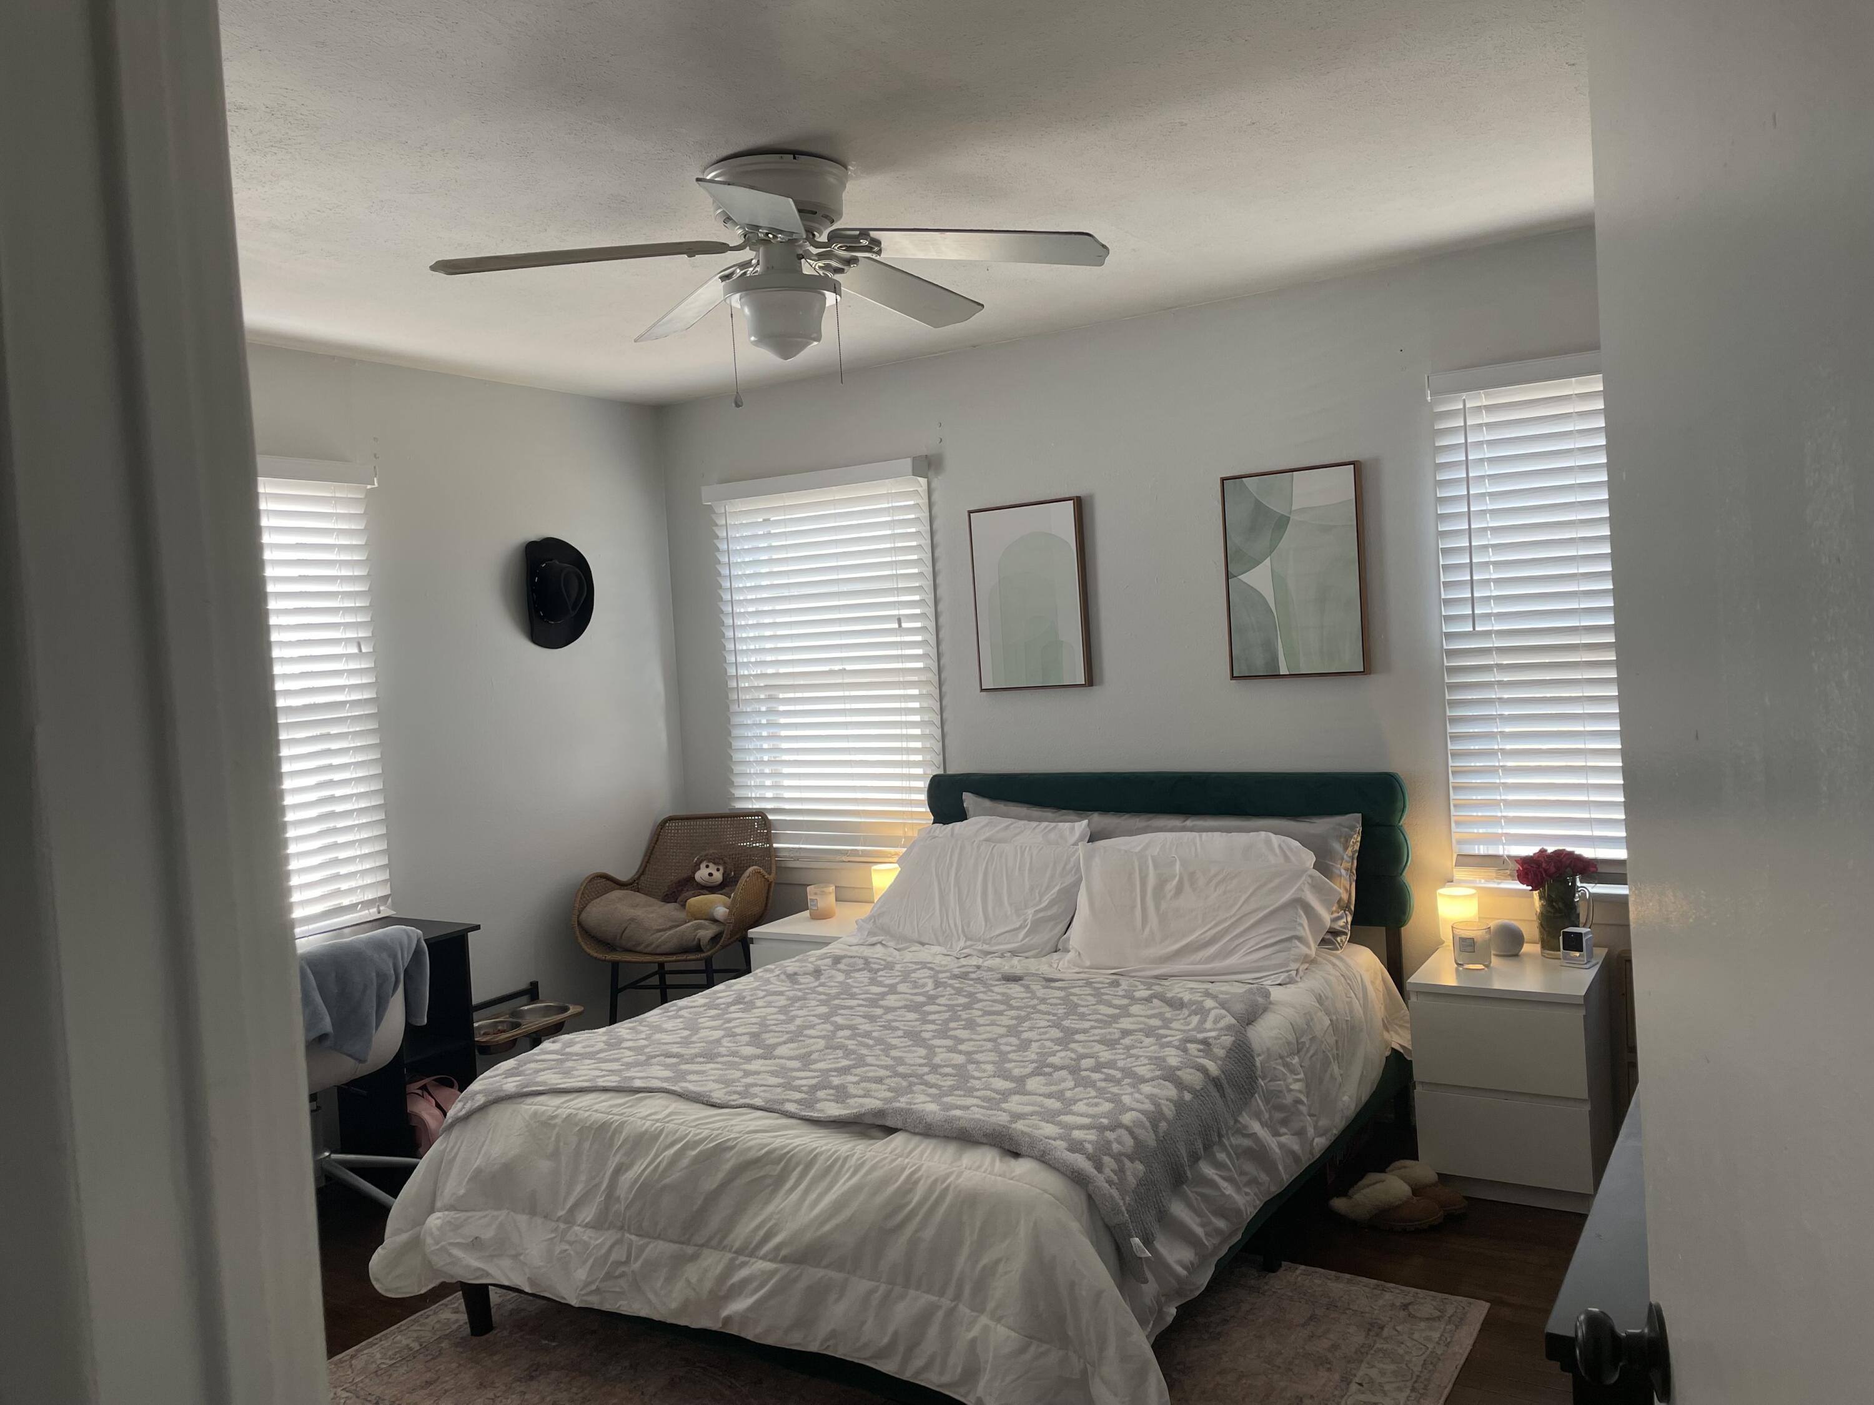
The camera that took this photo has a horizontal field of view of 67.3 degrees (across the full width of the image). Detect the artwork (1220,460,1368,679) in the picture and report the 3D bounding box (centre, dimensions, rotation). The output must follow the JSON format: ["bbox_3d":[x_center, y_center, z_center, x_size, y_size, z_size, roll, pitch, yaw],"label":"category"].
[{"bbox_3d":[1.049,-0.377,4.142,0.405,0.608,0.035,-2,3,32],"label":"artwork"}]

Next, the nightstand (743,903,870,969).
[{"bbox_3d":[-0.314,1.012,4.814,0.400,0.550,0.480,-2,3,32],"label":"nightstand"}]

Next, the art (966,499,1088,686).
[{"bbox_3d":[0.305,-0.344,4.603,0.400,0.605,0.035,-2,3,32],"label":"art"}]

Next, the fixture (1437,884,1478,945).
[{"bbox_3d":[1.427,0.599,3.872,0.112,0.147,0.112,-2,3,32],"label":"fixture"}]

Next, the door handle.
[{"bbox_3d":[0.503,0.478,1.039,0.060,0.067,0.066,-3,3,17],"label":"door handle"}]

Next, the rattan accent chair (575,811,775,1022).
[{"bbox_3d":[-0.862,0.870,4.991,0.660,0.900,0.620,-3,3,11],"label":"rattan accent chair"}]

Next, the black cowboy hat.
[{"bbox_3d":[-1.298,-0.375,4.837,0.135,0.375,0.285,-2,3,32],"label":"black cowboy hat"}]

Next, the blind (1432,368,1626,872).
[{"bbox_3d":[1.794,-0.231,3.668,0.910,1.360,0.070,-2,3,32],"label":"blind"}]

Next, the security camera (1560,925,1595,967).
[{"bbox_3d":[1.649,0.631,3.621,0.066,0.088,0.066,-1,4,40],"label":"security camera"}]

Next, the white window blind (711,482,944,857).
[{"bbox_3d":[-0.406,-0.107,5.021,0.920,1.354,0.070,-2,3,32],"label":"white window blind"}]

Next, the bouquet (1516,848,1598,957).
[{"bbox_3d":[1.618,0.524,3.696,0.215,0.286,0.185,-2,3,32],"label":"bouquet"}]

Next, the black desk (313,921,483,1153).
[{"bbox_3d":[-1.758,1.056,3.730,0.451,0.742,1.050,-2,3,32],"label":"black desk"}]

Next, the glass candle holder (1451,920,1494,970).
[{"bbox_3d":[1.401,0.637,3.675,0.100,0.100,0.100,-2,3,32],"label":"glass candle holder"}]

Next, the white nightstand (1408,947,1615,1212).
[{"bbox_3d":[1.497,0.955,3.655,0.400,0.550,0.480,-2,3,31],"label":"white nightstand"}]

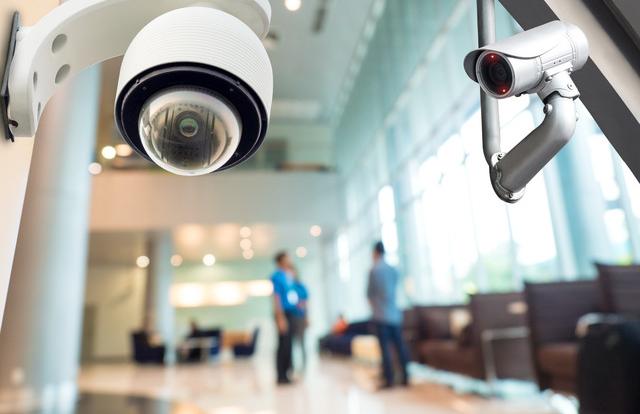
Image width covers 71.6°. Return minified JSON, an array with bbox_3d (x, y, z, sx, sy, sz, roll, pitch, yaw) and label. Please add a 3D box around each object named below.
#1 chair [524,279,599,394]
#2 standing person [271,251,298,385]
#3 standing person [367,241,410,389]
[{"bbox_3d":[2.390,1.240,4.250,0.660,1.000,0.650,-6,-14,8],"label":"chair"},{"bbox_3d":[-0.494,1.510,6.071,0.280,1.700,0.450,-11,-16,26],"label":"standing person"},{"bbox_3d":[0.806,1.238,5.315,0.460,1.700,0.290,7,-18,-37],"label":"standing person"}]

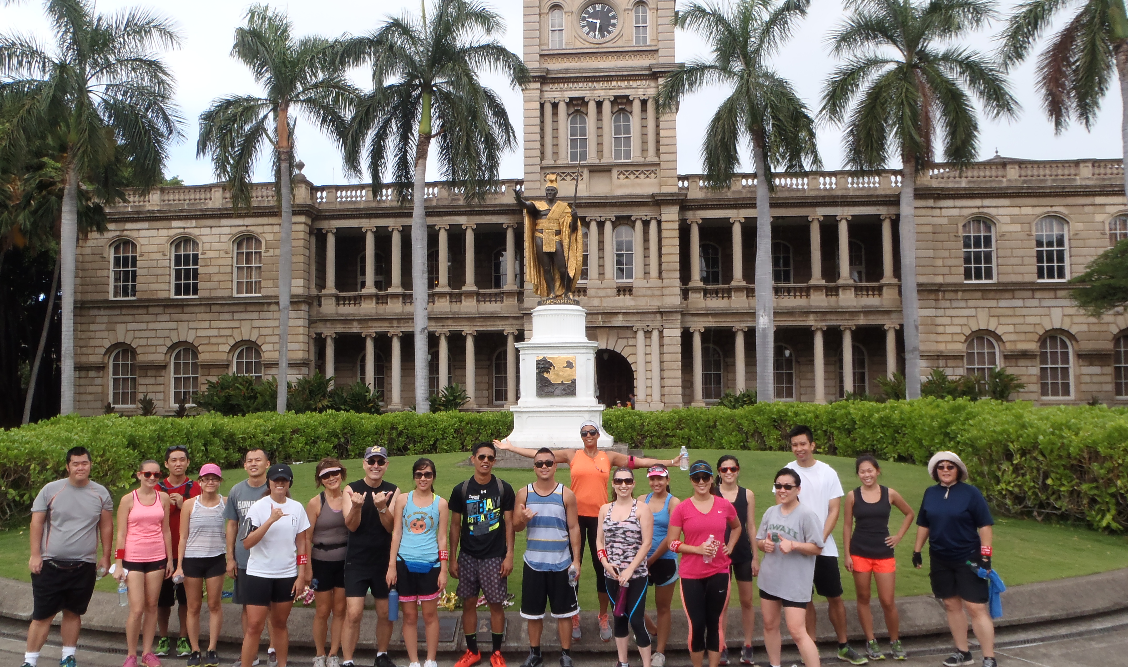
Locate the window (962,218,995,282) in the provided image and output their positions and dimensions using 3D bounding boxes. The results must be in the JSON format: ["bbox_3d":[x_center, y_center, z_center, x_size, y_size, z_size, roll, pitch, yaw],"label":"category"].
[{"bbox_3d":[18.177,-3.634,39.923,1.376,2.853,0.250,-1,-3,5],"label":"window"}]

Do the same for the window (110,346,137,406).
[{"bbox_3d":[-21.158,2.099,43.959,1.420,2.830,0.250,-1,-4,5],"label":"window"}]

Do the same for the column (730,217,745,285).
[{"bbox_3d":[8.620,-4.056,45.149,0.680,3.348,0.650,-1,-4,5],"label":"column"}]

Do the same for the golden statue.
[{"bbox_3d":[-0.314,-1.924,18.622,1.319,2.602,1.050,-1,-3,5],"label":"golden statue"}]

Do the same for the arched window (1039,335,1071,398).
[{"bbox_3d":[21.669,1.469,40.312,1.420,2.830,0.250,-1,-4,5],"label":"arched window"}]

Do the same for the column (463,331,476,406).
[{"bbox_3d":[-4.732,1.801,45.962,0.680,3.867,0.650,-1,-4,5],"label":"column"}]

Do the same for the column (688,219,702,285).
[{"bbox_3d":[5.929,-3.671,41.353,0.562,2.959,0.562,-1,-3,5],"label":"column"}]

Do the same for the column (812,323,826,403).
[{"bbox_3d":[12.482,1.540,44.470,0.680,3.867,0.650,-1,-4,5],"label":"column"}]

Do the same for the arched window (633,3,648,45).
[{"bbox_3d":[3.629,-14.509,42.832,0.670,2.030,0.250,-1,-4,5],"label":"arched window"}]

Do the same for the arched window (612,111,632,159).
[{"bbox_3d":[2.659,-8.959,41.411,0.886,2.268,0.250,-1,-3,5],"label":"arched window"}]

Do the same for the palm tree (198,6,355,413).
[{"bbox_3d":[-10.468,-4.224,33.491,5.472,15.969,5.472,-1,-4,5],"label":"palm tree"}]

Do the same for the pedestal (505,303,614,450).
[{"bbox_3d":[-0.118,0.883,18.850,2.170,2.830,2.150,-1,-4,5],"label":"pedestal"}]

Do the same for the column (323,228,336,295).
[{"bbox_3d":[-12.046,-3.742,46.939,0.680,3.348,0.650,-1,-4,5],"label":"column"}]

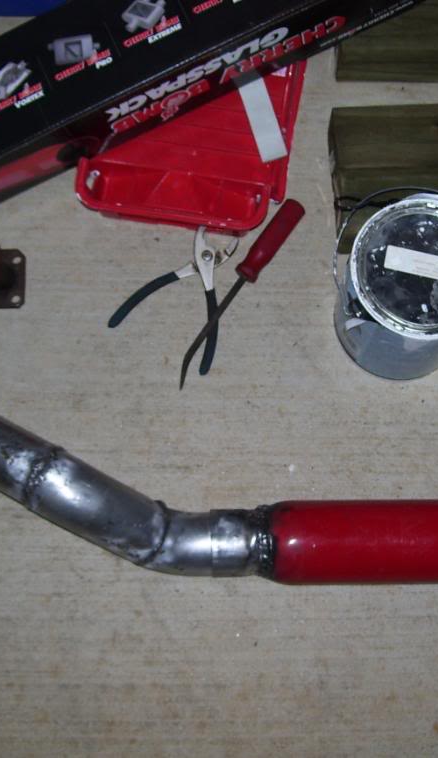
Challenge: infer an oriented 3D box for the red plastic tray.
[{"bbox_3d":[-0.024,-0.386,1.442,0.280,0.075,0.375,7,76,3],"label":"red plastic tray"}]

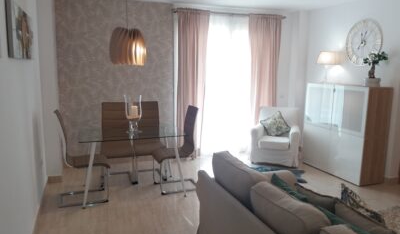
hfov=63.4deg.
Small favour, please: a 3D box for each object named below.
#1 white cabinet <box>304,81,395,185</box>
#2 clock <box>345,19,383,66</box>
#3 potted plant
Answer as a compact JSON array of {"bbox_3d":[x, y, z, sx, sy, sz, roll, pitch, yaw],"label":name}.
[{"bbox_3d":[2.094,0.185,4.741,0.415,1.291,1.188,-2,9,-20],"label":"white cabinet"},{"bbox_3d":[2.307,-1.049,4.556,0.050,0.650,0.650,-2,9,-20],"label":"clock"},{"bbox_3d":[2.263,-0.611,4.181,0.280,0.450,0.300,-2,9,-20],"label":"potted plant"}]

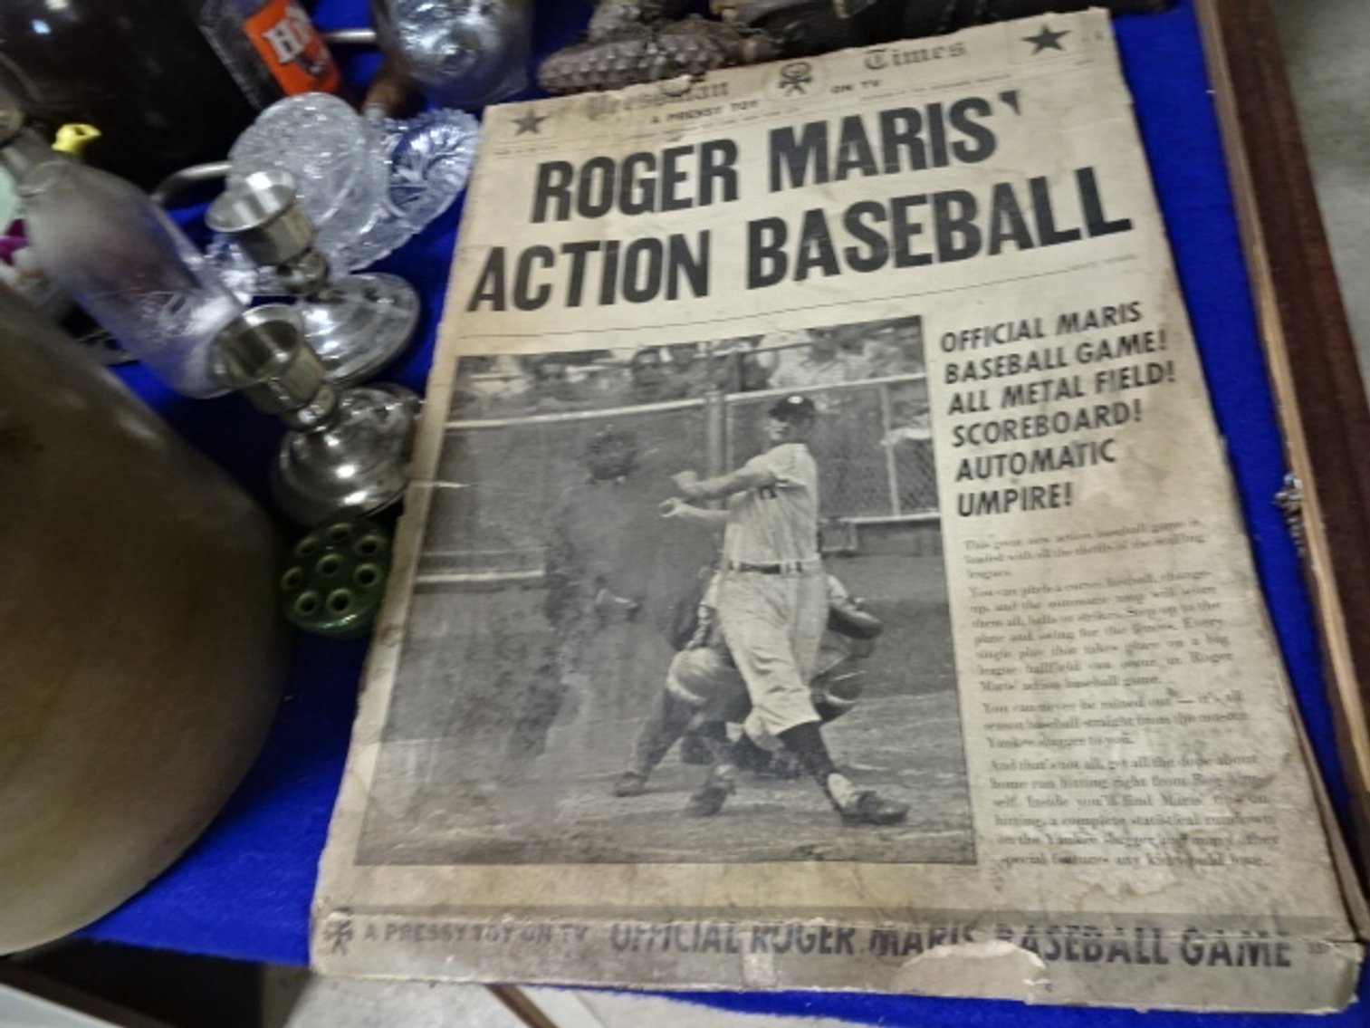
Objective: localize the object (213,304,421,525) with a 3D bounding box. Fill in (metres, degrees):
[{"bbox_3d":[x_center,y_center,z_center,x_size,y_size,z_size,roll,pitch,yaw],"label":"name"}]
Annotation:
[{"bbox_3d":[-0.194,-0.057,0.491,0.094,0.097,0.094,-3,60,12],"label":"object"}]

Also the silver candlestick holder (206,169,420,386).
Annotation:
[{"bbox_3d":[-0.212,-0.135,0.529,0.094,0.097,0.094,-3,60,12],"label":"silver candlestick holder"}]

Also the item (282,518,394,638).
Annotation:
[{"bbox_3d":[-0.174,0.030,0.479,0.064,0.027,0.064,-3,60,12],"label":"item"}]

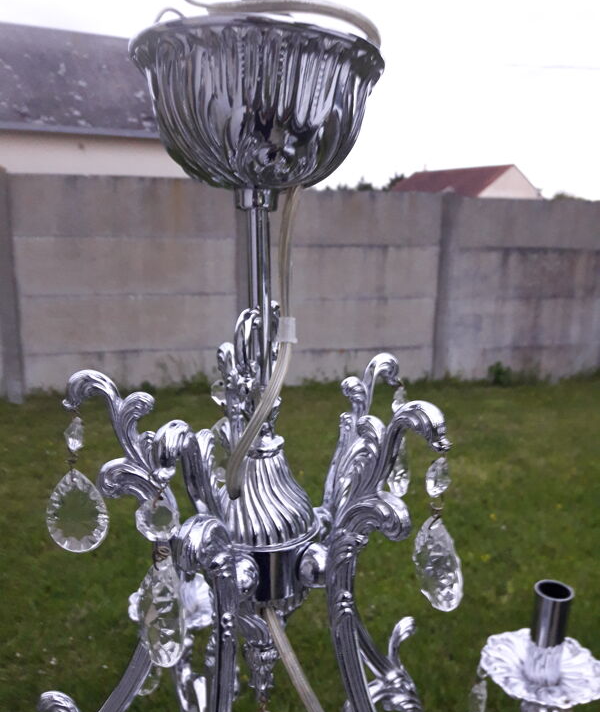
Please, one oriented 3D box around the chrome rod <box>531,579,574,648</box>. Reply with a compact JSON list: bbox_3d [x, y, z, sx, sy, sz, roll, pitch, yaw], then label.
[{"bbox_3d":[0.176,0.183,0.456,0.026,0.039,0.026,3,12,0],"label":"chrome rod"}]

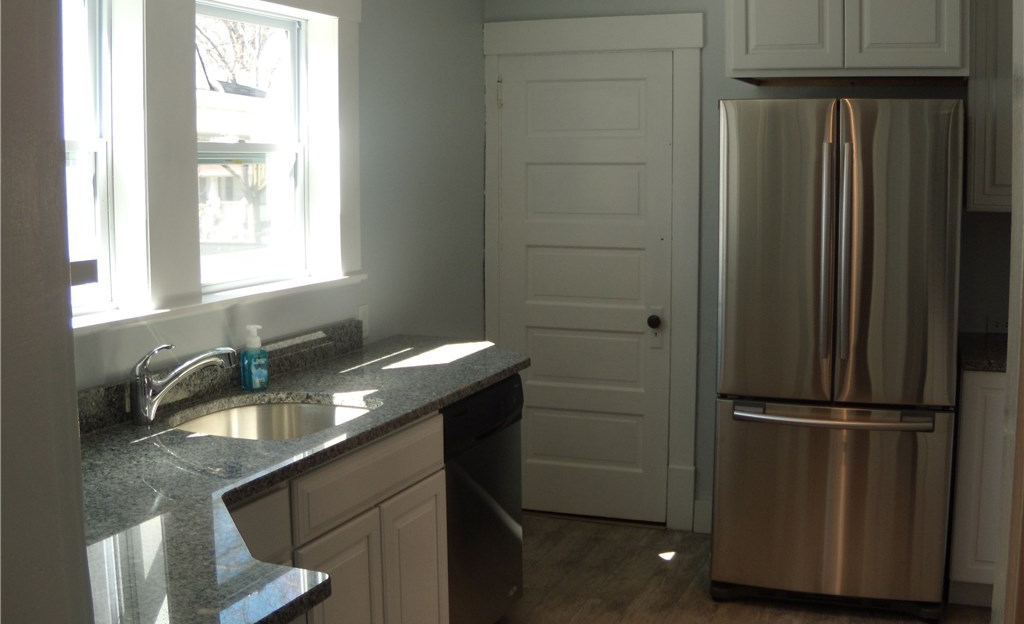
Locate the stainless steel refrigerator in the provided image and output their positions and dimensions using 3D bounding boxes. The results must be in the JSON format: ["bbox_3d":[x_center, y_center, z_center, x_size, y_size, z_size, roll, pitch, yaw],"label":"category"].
[{"bbox_3d":[1.184,0.141,3.954,0.765,1.765,0.780,2,8,17],"label":"stainless steel refrigerator"}]

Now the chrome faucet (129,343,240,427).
[{"bbox_3d":[-0.834,0.182,2.709,0.260,0.196,0.055,0,7,5],"label":"chrome faucet"}]

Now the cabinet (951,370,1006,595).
[{"bbox_3d":[1.828,0.578,3.904,0.430,0.846,0.600,2,8,18],"label":"cabinet"}]

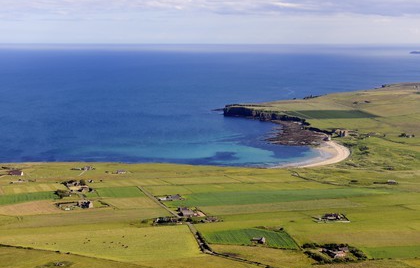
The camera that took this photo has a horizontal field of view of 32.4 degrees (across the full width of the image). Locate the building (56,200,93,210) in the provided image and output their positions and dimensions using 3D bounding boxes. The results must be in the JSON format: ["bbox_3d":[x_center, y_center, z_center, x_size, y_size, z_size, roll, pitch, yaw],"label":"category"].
[{"bbox_3d":[-162.187,85.941,865.757,42.000,7.200,15.000,-2,8,-14],"label":"building"}]

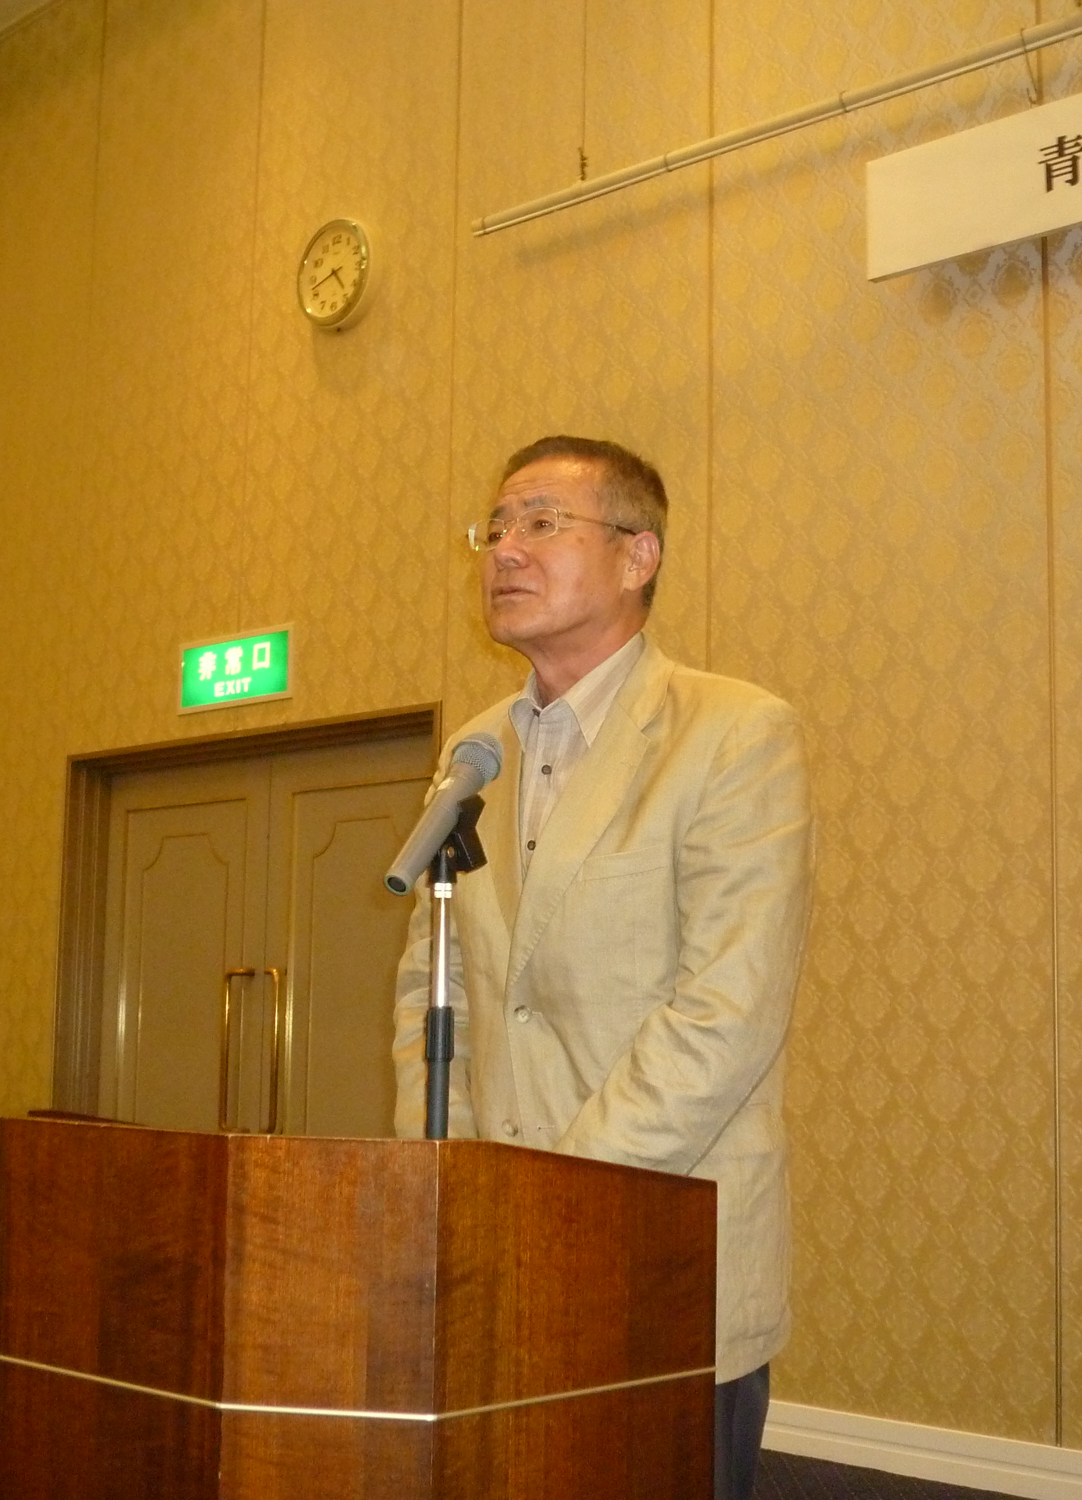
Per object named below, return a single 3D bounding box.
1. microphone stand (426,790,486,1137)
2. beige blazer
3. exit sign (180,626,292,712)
[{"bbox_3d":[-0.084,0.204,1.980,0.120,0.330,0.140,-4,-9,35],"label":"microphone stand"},{"bbox_3d":[0.068,0.270,2.350,0.510,0.760,0.380,-6,-10,43],"label":"beige blazer"},{"bbox_3d":[-1.059,-0.279,7.850,0.610,0.250,0.035,-6,-10,44],"label":"exit sign"}]

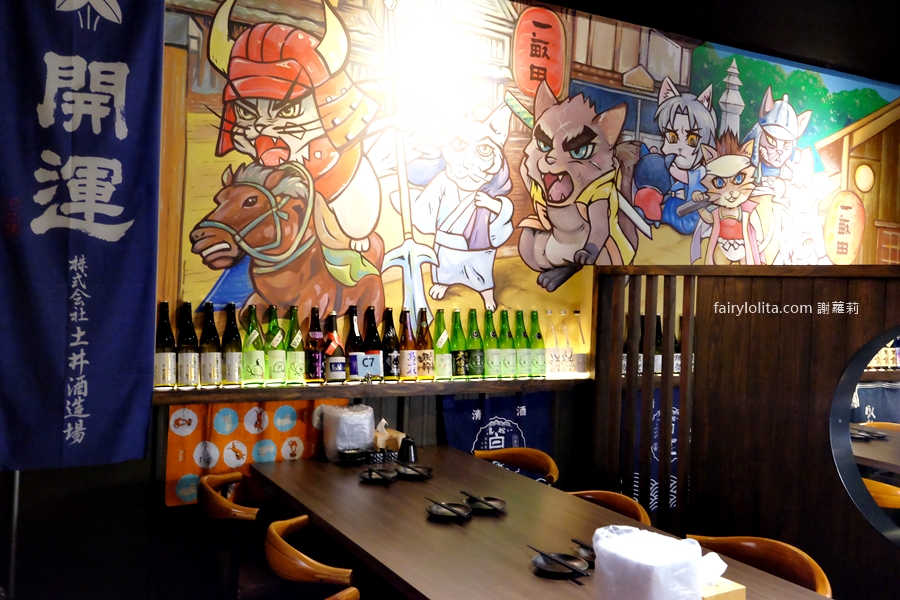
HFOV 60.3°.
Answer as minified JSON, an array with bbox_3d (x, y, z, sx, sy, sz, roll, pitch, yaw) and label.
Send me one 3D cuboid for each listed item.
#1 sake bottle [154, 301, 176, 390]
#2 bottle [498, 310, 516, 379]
[{"bbox_3d":[-0.995,0.157,2.715,0.075,0.303,0.075,2,-4,-31],"label":"sake bottle"},{"bbox_3d":[0.259,0.201,3.494,0.073,0.308,0.073,-2,-7,0],"label":"bottle"}]

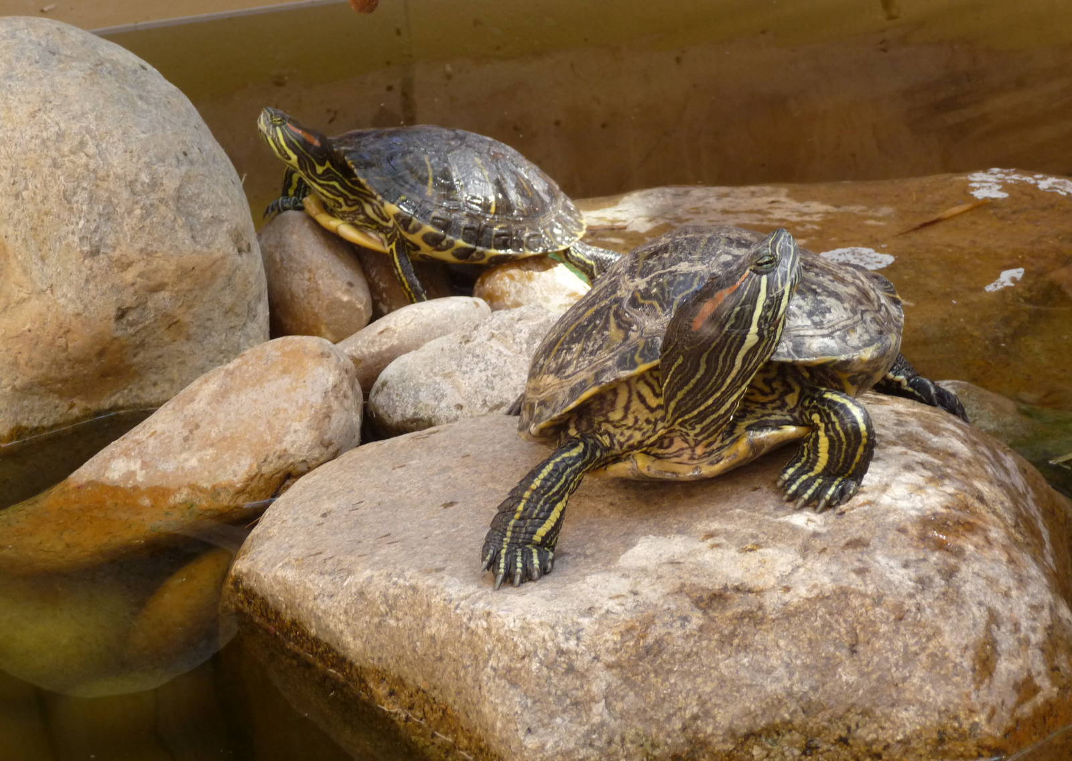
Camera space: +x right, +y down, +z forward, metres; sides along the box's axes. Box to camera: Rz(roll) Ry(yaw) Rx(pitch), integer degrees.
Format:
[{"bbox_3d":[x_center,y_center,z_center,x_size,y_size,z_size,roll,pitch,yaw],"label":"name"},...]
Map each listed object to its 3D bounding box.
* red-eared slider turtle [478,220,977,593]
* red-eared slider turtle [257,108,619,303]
[{"bbox_3d":[0.092,-0.011,1.336,0.205,0.160,0.275,-2,13,14],"label":"red-eared slider turtle"},{"bbox_3d":[-0.059,-0.104,1.552,0.225,0.098,0.130,4,28,-32],"label":"red-eared slider turtle"}]

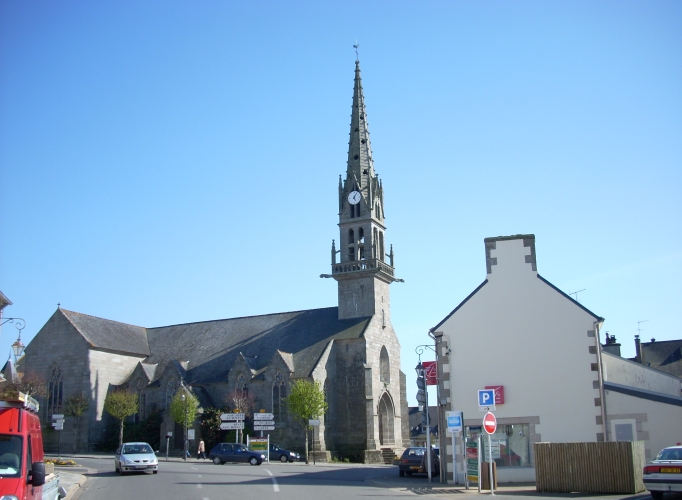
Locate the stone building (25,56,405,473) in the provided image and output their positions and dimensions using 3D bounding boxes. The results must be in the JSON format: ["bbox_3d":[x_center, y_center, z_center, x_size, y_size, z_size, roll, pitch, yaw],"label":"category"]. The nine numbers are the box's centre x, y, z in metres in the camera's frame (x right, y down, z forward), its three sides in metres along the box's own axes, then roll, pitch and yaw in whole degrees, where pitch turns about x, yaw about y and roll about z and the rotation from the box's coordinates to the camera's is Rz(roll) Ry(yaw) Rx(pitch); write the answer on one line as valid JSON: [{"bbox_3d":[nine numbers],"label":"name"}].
[{"bbox_3d":[-10.973,1.625,72.766,34.200,37.890,23.010,-8,-16,26],"label":"stone building"}]

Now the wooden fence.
[{"bbox_3d":[8.107,7.076,23.819,3.090,1.520,1.510,-10,-17,32],"label":"wooden fence"}]

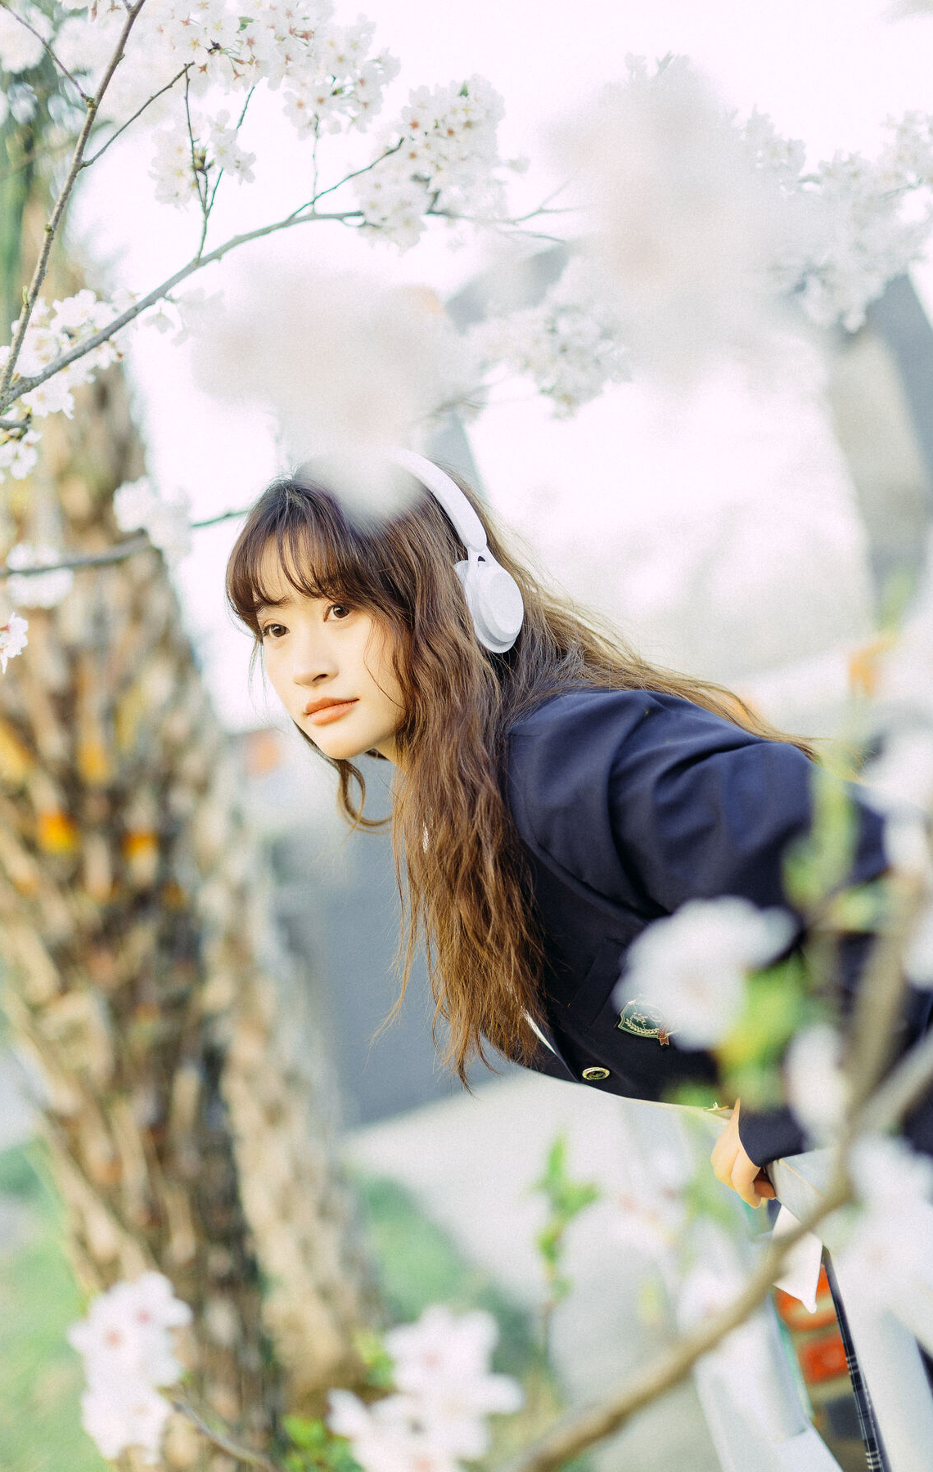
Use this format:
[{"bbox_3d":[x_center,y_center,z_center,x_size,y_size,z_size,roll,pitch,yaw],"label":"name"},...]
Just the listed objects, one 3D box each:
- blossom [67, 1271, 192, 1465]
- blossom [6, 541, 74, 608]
[{"bbox_3d":[-0.141,0.269,0.870,0.057,0.077,0.055,-17,2,0],"label":"blossom"},{"bbox_3d":[-0.469,-0.178,2.250,0.075,0.072,0.066,-17,2,0],"label":"blossom"}]

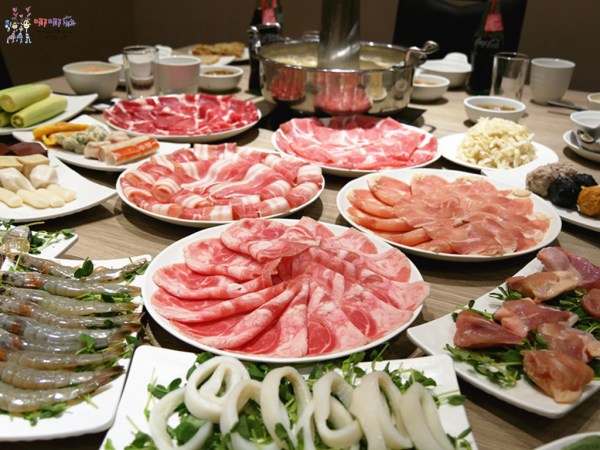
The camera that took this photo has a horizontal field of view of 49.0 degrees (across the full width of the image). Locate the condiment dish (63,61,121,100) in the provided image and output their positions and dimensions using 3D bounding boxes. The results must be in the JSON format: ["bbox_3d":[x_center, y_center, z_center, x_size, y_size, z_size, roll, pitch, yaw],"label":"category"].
[{"bbox_3d":[-0.392,-0.272,1.254,0.107,0.054,0.107,1,25,-1],"label":"condiment dish"}]

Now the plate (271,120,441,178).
[{"bbox_3d":[0.082,-0.113,0.976,0.250,0.027,0.250,1,25,-1],"label":"plate"}]

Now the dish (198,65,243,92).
[{"bbox_3d":[-0.164,-0.297,1.341,0.101,0.037,0.101,1,25,-1],"label":"dish"}]

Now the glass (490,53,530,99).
[{"bbox_3d":[0.409,-0.288,1.300,0.066,0.086,0.066,2,25,0],"label":"glass"}]

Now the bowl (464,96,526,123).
[{"bbox_3d":[0.341,-0.198,1.160,0.106,0.036,0.106,2,25,0],"label":"bowl"}]

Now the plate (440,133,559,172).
[{"bbox_3d":[0.287,-0.100,0.962,0.170,0.022,0.170,2,25,0],"label":"plate"}]

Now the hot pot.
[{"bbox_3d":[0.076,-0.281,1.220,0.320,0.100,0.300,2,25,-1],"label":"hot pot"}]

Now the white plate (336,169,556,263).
[{"bbox_3d":[0.166,-0.009,0.759,0.250,0.027,0.250,1,25,-1],"label":"white plate"}]

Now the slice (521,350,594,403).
[{"bbox_3d":[0.185,0.108,0.471,0.053,0.026,0.044,19,30,31],"label":"slice"}]

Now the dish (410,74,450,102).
[{"bbox_3d":[0.245,-0.271,1.311,0.102,0.038,0.102,2,25,0],"label":"dish"}]

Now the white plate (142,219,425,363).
[{"bbox_3d":[-0.014,0.057,0.600,0.250,0.026,0.250,2,25,-1],"label":"white plate"}]

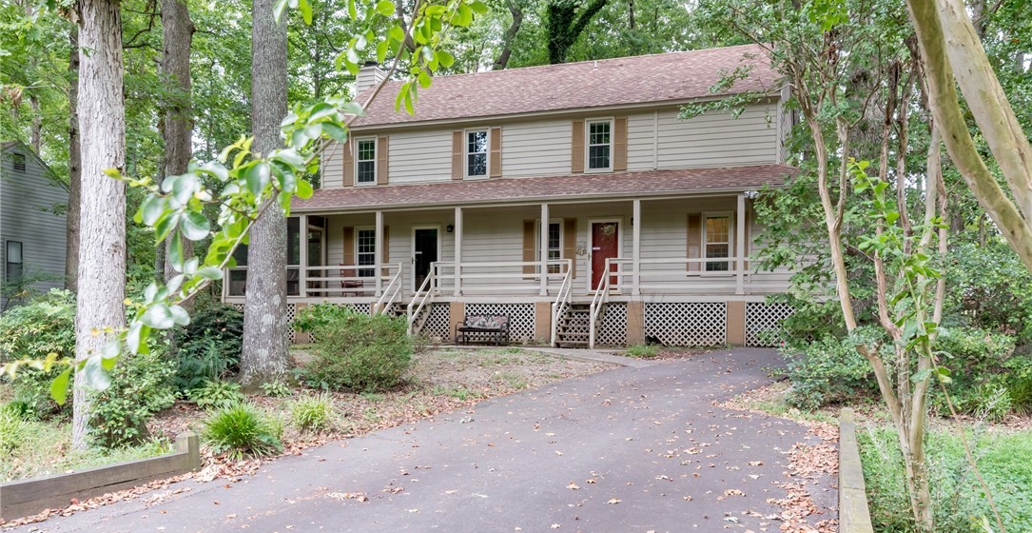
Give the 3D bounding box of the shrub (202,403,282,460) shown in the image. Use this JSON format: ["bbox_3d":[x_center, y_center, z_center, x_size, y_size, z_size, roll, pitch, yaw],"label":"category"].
[{"bbox_3d":[-2.496,1.458,7.043,0.740,0.460,0.700,1,-3,-19],"label":"shrub"}]

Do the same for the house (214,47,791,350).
[{"bbox_3d":[0.520,-2.504,26.459,17.700,9.770,10.000,-1,-3,19],"label":"house"}]

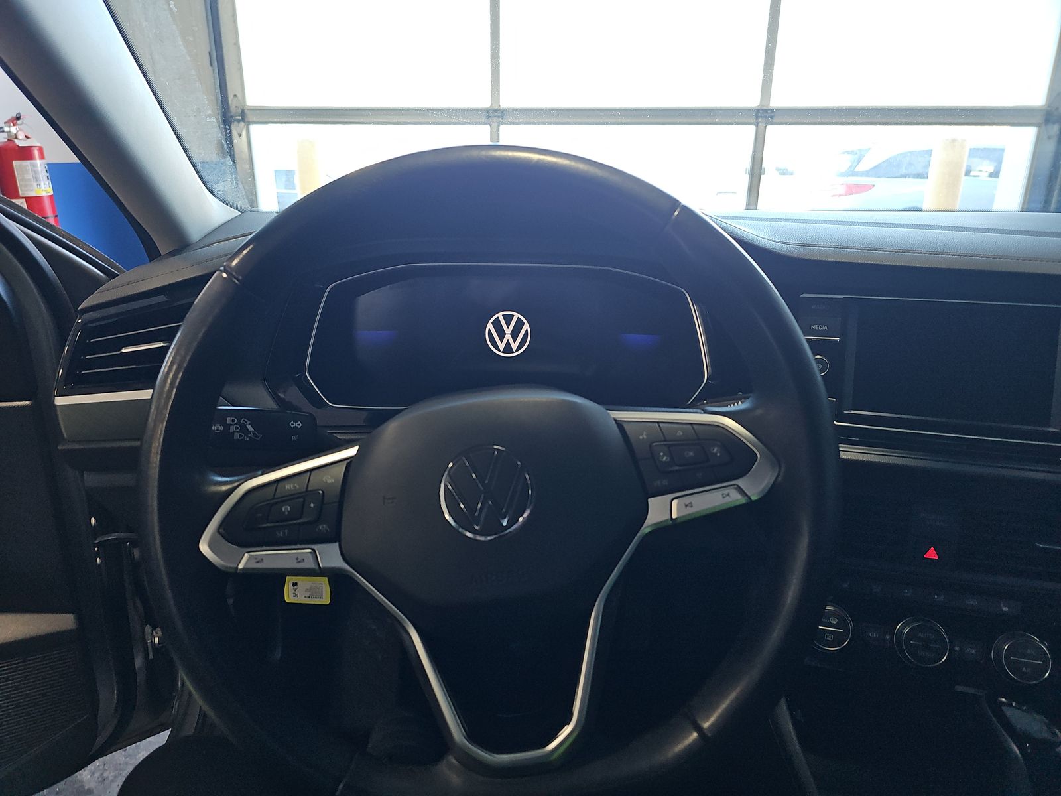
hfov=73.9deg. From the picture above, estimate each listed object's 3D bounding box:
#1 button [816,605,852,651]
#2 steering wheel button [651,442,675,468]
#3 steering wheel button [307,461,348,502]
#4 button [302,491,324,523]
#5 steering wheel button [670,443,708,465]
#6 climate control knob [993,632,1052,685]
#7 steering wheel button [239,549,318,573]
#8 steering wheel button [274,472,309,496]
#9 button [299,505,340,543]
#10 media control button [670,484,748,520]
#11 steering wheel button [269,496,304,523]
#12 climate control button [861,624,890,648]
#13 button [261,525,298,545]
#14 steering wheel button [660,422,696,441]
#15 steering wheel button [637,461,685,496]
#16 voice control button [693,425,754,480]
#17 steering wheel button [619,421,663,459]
[{"bbox_3d":[0.266,0.205,0.628,0.040,0.040,0.016,5,-11,16],"label":"button"},{"bbox_3d":[0.071,0.031,0.381,0.012,0.015,0.006,-5,0,0],"label":"steering wheel button"},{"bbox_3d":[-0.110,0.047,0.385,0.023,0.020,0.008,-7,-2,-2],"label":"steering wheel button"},{"bbox_3d":[-0.117,0.059,0.381,0.014,0.017,0.006,-10,0,0],"label":"button"},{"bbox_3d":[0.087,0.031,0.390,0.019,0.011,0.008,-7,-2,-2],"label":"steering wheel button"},{"bbox_3d":[0.422,0.223,0.605,0.041,0.041,0.016,5,-3,13],"label":"climate control knob"},{"bbox_3d":[-0.136,0.088,0.385,0.044,0.013,0.010,-2,0,0],"label":"steering wheel button"},{"bbox_3d":[-0.128,0.047,0.383,0.022,0.009,0.006,-14,0,0],"label":"steering wheel button"},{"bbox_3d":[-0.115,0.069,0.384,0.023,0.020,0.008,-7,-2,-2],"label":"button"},{"bbox_3d":[0.097,0.056,0.385,0.044,0.012,0.010,-13,0,0],"label":"media control button"},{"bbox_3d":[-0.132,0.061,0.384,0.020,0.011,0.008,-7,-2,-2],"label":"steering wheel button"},{"bbox_3d":[0.306,0.210,0.626,0.022,0.018,0.006,5,-11,16],"label":"climate control button"},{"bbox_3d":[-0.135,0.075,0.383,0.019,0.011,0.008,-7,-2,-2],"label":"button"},{"bbox_3d":[0.080,0.018,0.383,0.021,0.009,0.006,1,0,0],"label":"steering wheel button"},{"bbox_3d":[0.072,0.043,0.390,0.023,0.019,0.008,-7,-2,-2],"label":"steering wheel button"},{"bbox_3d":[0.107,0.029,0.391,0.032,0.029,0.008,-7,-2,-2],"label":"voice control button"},{"bbox_3d":[0.062,0.023,0.383,0.022,0.020,0.006,-3,0,0],"label":"steering wheel button"}]

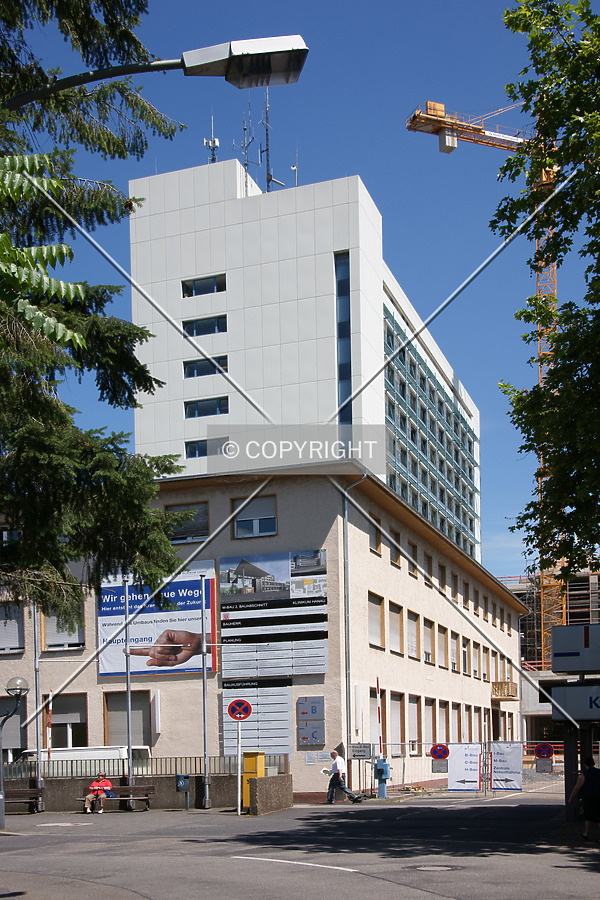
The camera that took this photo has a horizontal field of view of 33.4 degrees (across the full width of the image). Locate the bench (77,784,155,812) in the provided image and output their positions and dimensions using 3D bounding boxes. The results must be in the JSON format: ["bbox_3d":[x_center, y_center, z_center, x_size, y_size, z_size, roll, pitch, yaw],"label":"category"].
[{"bbox_3d":[-5.240,9.907,28.400,2.200,0.730,0.620,-5,-14,19],"label":"bench"}]

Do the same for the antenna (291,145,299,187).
[{"bbox_3d":[-0.454,-23.474,82.500,0.600,3.500,0.450,-5,-14,19],"label":"antenna"}]

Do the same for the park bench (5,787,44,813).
[{"bbox_3d":[-8.630,10.291,29.400,2.100,0.730,0.600,-5,-14,19],"label":"park bench"}]

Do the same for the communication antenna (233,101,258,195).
[{"bbox_3d":[-4.536,-25.413,84.000,1.950,8.000,1.600,-5,-14,19],"label":"communication antenna"}]

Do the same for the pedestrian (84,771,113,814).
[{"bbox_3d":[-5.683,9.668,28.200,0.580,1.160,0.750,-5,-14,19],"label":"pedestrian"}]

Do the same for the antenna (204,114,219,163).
[{"bbox_3d":[-7.523,-26.480,85.000,1.000,4.100,1.000,-5,-14,19],"label":"antenna"}]

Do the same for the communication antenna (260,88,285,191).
[{"bbox_3d":[-2.338,-26.480,85.000,1.750,8.900,1.500,-5,-14,19],"label":"communication antenna"}]

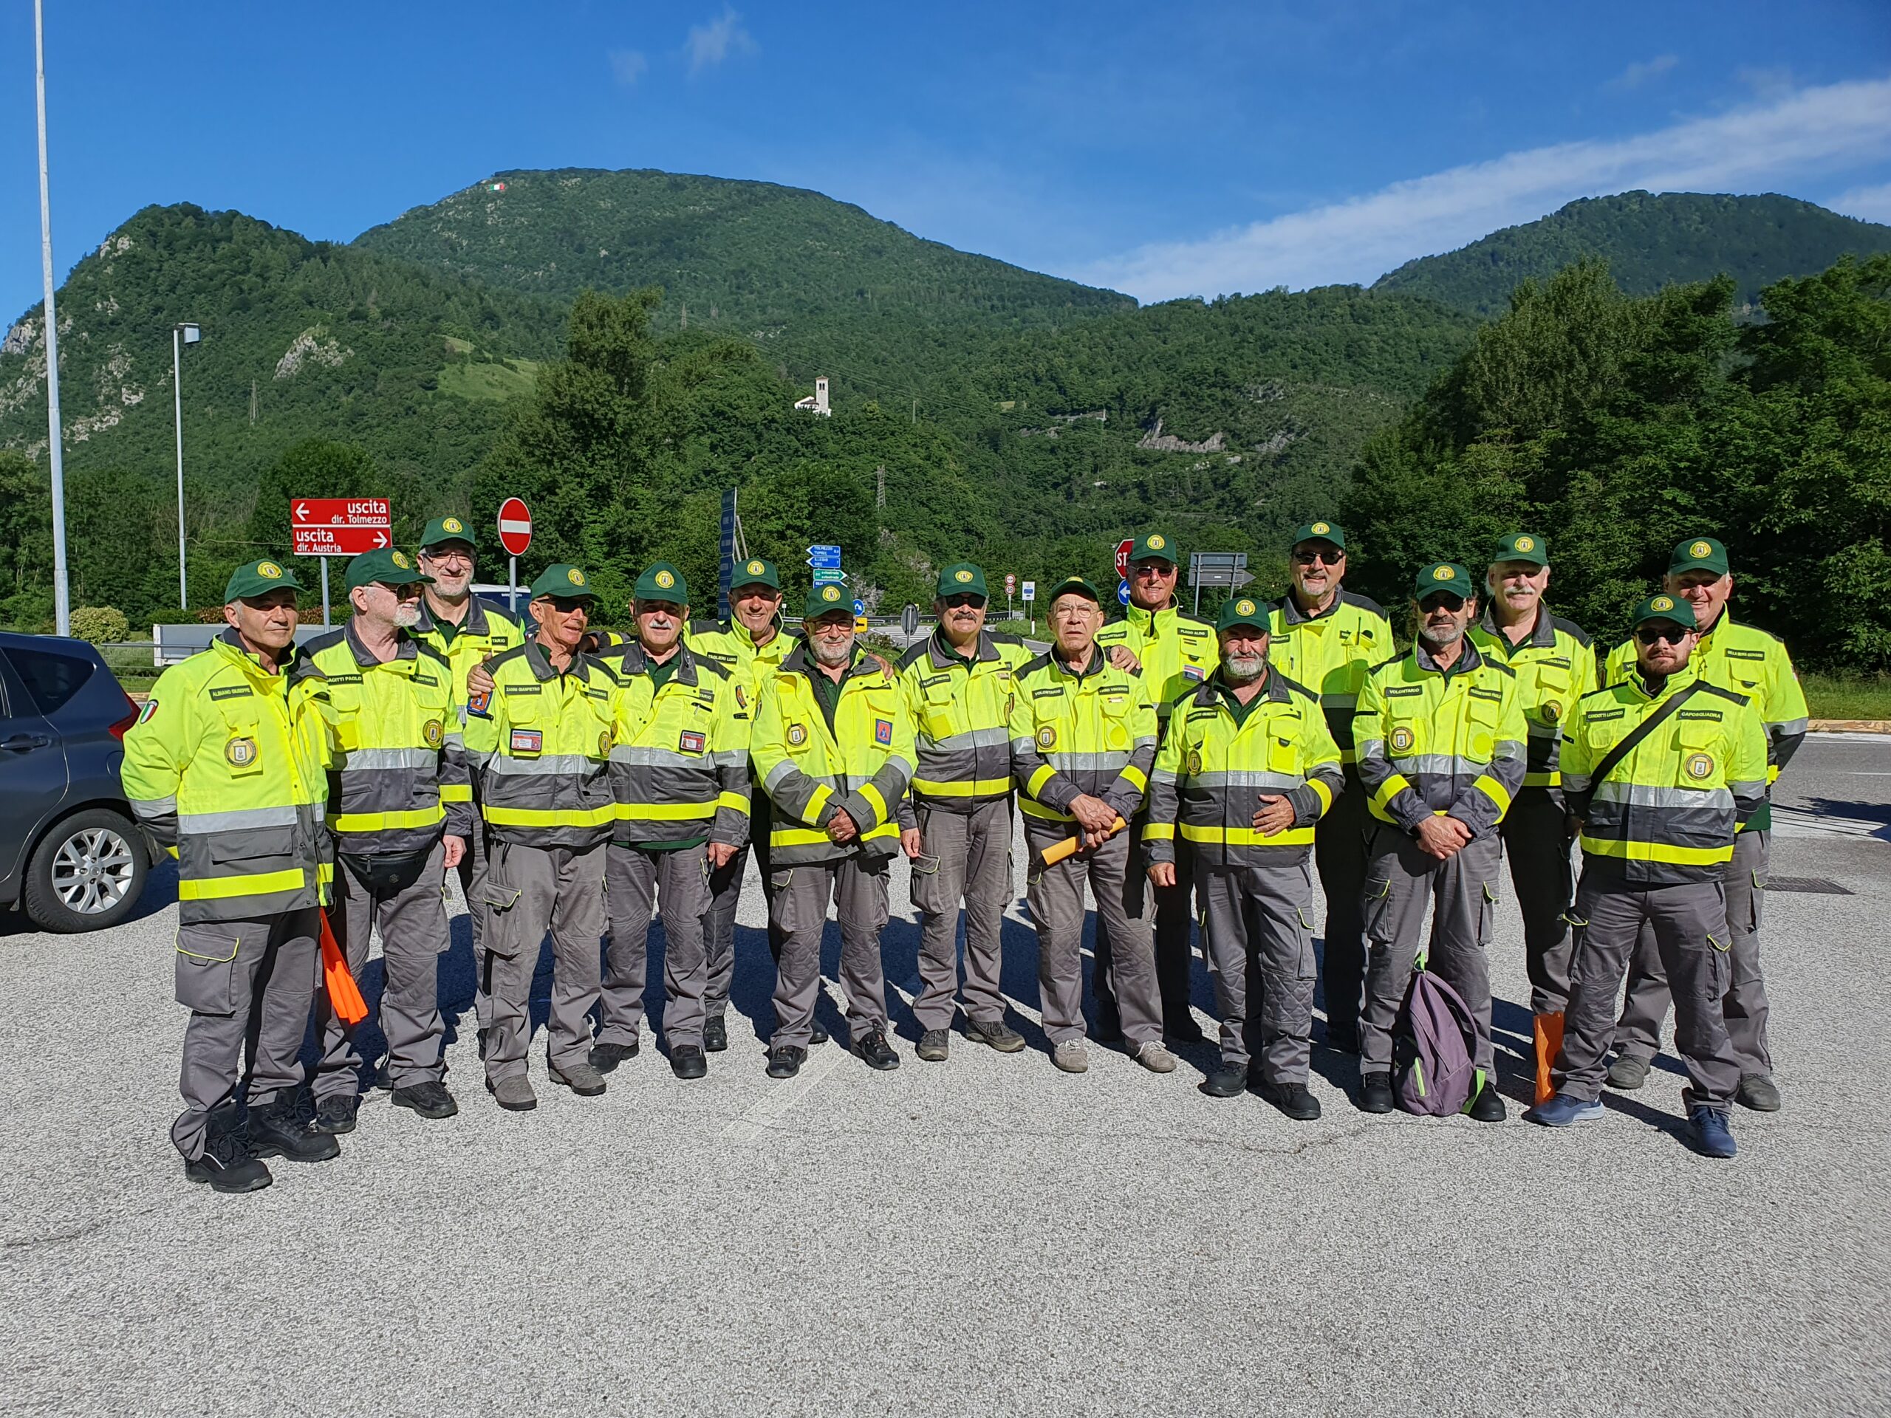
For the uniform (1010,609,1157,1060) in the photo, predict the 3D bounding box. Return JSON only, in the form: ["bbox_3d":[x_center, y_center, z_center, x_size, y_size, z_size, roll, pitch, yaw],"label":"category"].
[{"bbox_3d":[0.483,0.473,5.020,0.540,1.480,0.370,0,3,1],"label":"uniform"}]

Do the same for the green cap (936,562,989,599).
[{"bbox_3d":[0.062,-0.467,5.160,0.185,0.135,0.265,0,3,0],"label":"green cap"}]

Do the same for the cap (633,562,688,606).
[{"bbox_3d":[-0.972,-0.427,4.854,0.180,0.135,0.260,0,12,-11],"label":"cap"}]

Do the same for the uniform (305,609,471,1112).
[{"bbox_3d":[-1.739,0.472,4.418,0.510,1.542,0.370,-2,5,-30],"label":"uniform"}]

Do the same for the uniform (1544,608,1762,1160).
[{"bbox_3d":[2.155,0.484,4.330,0.620,1.560,0.380,1,4,23],"label":"uniform"}]

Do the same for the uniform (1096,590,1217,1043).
[{"bbox_3d":[0.782,0.396,5.277,0.500,1.660,0.350,1,4,8],"label":"uniform"}]

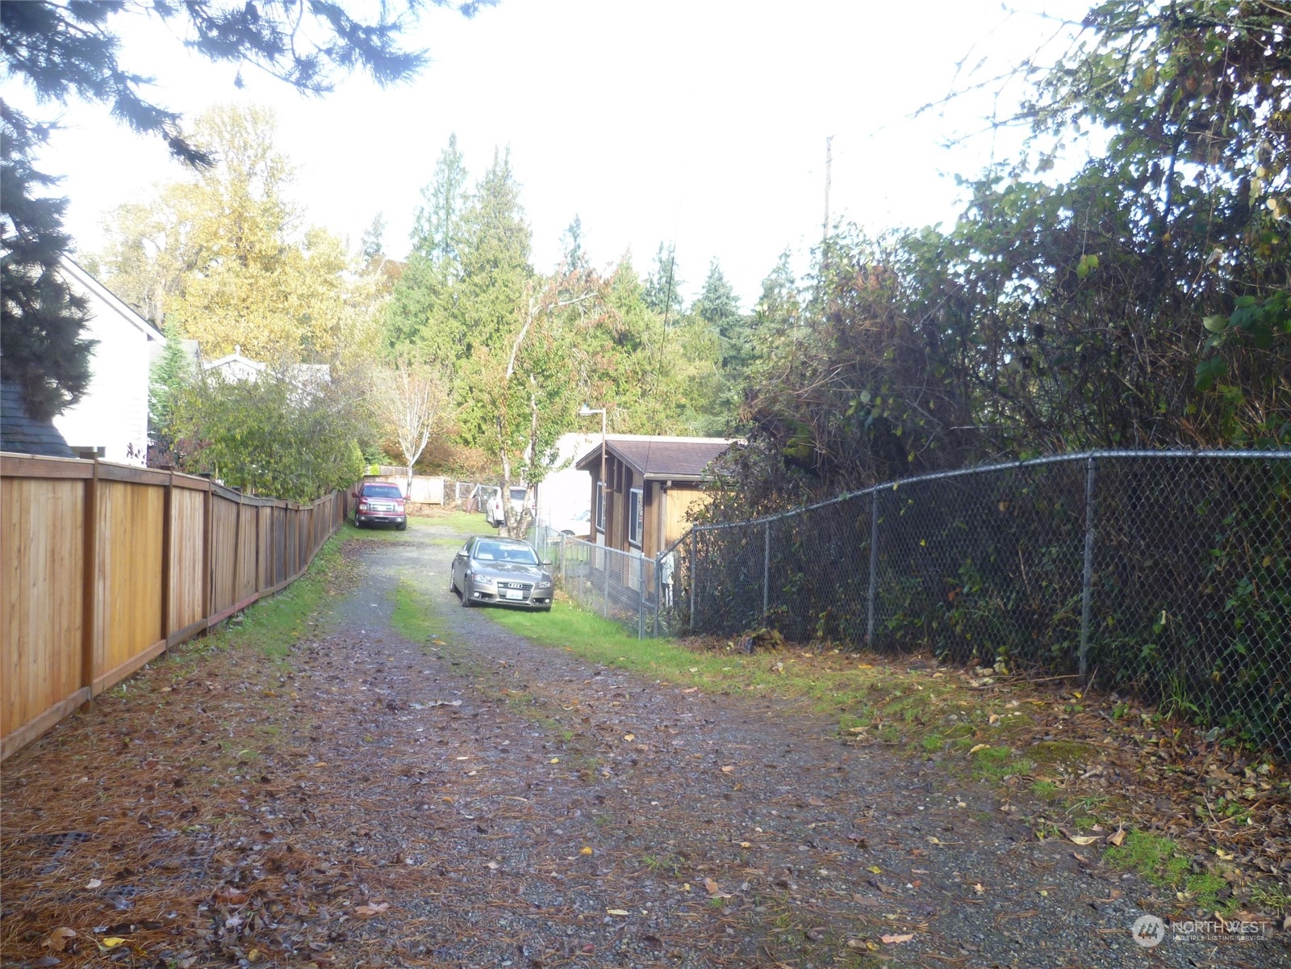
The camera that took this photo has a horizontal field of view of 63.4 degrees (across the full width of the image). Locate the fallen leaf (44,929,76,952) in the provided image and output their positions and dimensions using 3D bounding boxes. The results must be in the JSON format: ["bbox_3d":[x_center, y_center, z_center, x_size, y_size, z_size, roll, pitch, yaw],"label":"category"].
[{"bbox_3d":[-1.945,1.515,3.470,0.100,0.032,0.085,0,2,-29],"label":"fallen leaf"}]

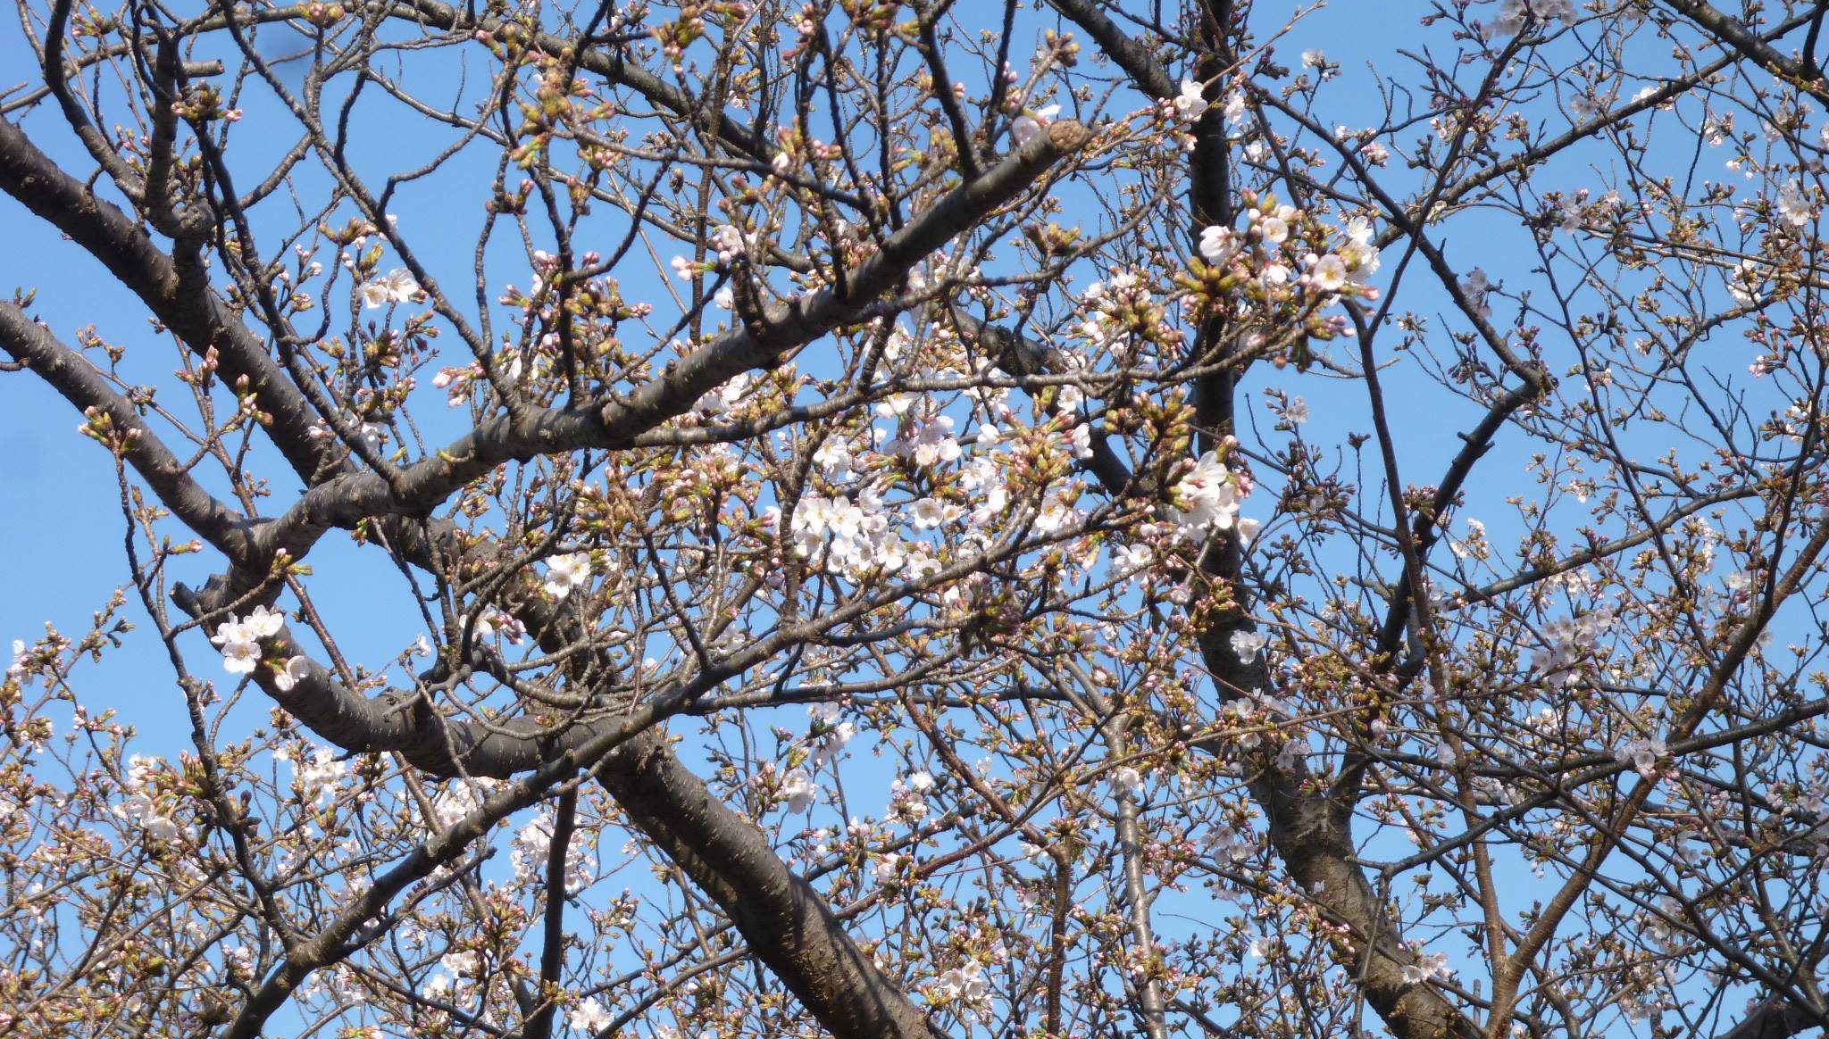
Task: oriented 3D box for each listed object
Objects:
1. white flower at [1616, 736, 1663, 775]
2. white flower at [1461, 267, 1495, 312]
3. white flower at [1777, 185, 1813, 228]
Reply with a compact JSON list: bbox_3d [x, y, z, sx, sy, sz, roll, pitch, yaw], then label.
[{"bbox_3d":[1.008,0.329,7.200,0.068,0.054,0.049,0,-22,0],"label":"white flower"},{"bbox_3d":[0.739,-0.303,6.800,0.047,0.055,0.046,0,-22,0],"label":"white flower"},{"bbox_3d":[1.122,-0.401,6.600,0.045,0.055,0.041,6,-23,-14],"label":"white flower"}]

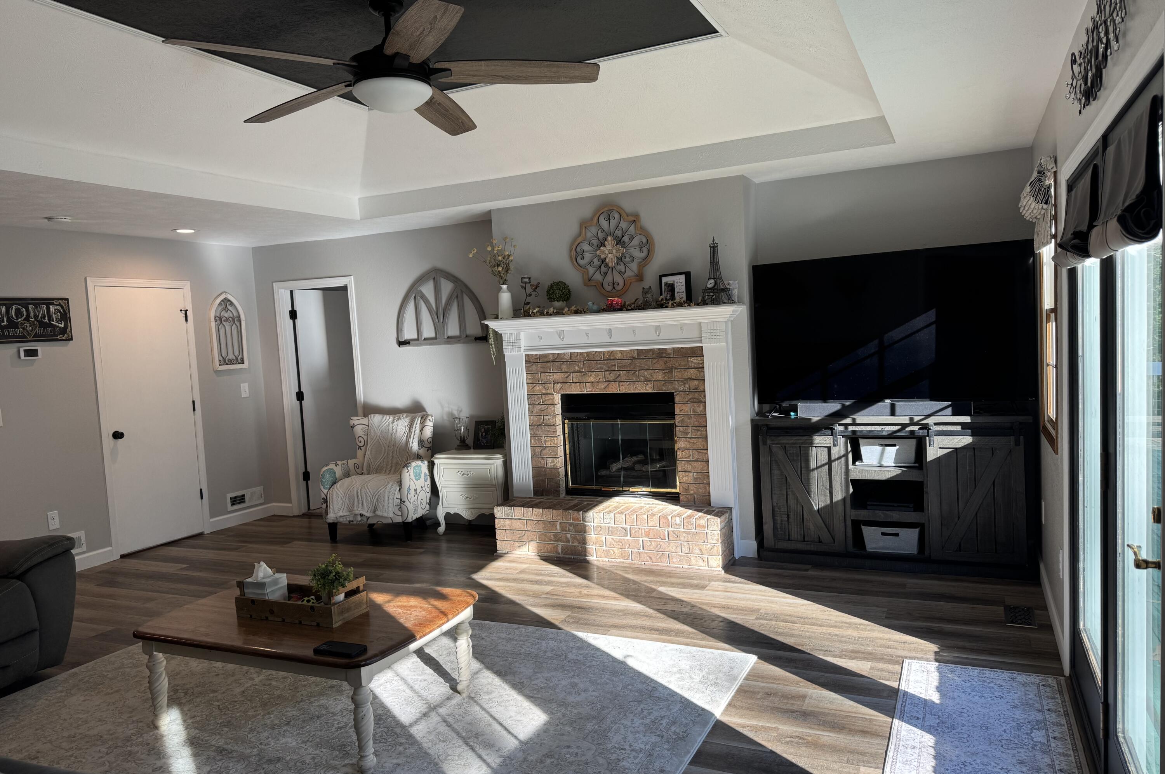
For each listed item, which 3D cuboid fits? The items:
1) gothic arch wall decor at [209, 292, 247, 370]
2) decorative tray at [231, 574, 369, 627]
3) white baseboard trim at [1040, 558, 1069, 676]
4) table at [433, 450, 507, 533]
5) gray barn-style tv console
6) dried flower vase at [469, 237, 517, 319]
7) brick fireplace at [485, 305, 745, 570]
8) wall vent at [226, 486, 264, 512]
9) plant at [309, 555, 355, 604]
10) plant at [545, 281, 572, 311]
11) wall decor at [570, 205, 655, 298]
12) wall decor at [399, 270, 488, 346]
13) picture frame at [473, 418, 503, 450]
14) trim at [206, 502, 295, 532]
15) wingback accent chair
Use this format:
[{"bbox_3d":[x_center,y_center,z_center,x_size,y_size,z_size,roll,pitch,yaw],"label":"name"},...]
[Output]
[{"bbox_3d":[-3.062,-0.486,6.991,0.026,0.668,0.342,-1,4,26],"label":"gothic arch wall decor"},{"bbox_3d":[-1.139,0.851,3.283,0.484,0.142,0.205,-1,4,24],"label":"decorative tray"},{"bbox_3d":[2.290,1.057,3.953,0.018,0.125,1.460,-1,4,26],"label":"white baseboard trim"},{"bbox_3d":[-0.776,0.816,6.259,0.645,0.635,0.340,-2,4,20],"label":"table"},{"bbox_3d":[1.863,0.625,4.947,1.550,0.926,0.365,-1,4,26],"label":"gray barn-style tv console"},{"bbox_3d":[-0.611,-0.773,5.773,0.350,0.578,0.240,-1,4,26],"label":"dried flower vase"},{"bbox_3d":[0.177,0.324,5.438,1.830,1.622,0.395,-1,4,26],"label":"brick fireplace"},{"bbox_3d":[-2.967,0.985,7.136,0.020,0.140,0.388,-1,4,26],"label":"wall vent"},{"bbox_3d":[-0.998,0.781,3.220,0.190,0.243,0.190,-1,4,26],"label":"plant"},{"bbox_3d":[-0.159,-0.612,5.585,0.180,0.238,0.180,-3,4,0],"label":"plant"},{"bbox_3d":[0.198,-0.919,5.513,0.627,0.622,0.030,-1,4,26],"label":"wall decor"},{"bbox_3d":[-1.143,-0.636,6.428,0.850,0.605,0.028,-1,4,26],"label":"wall decor"},{"bbox_3d":[-0.755,0.376,6.289,0.192,0.223,0.028,-2,-5,20],"label":"picture frame"},{"bbox_3d":[-2.921,1.148,7.118,0.200,0.096,0.710,-1,4,26],"label":"trim"},{"bbox_3d":[-1.576,0.704,6.448,0.760,0.930,0.700,-2,4,12],"label":"wingback accent chair"}]

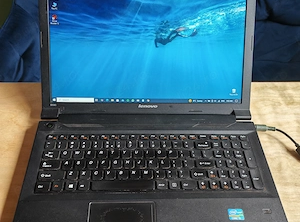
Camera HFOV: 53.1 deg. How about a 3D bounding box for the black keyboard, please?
[{"bbox_3d":[0.000,0.080,0.477,0.341,0.008,0.104,0,50,-4],"label":"black keyboard"}]

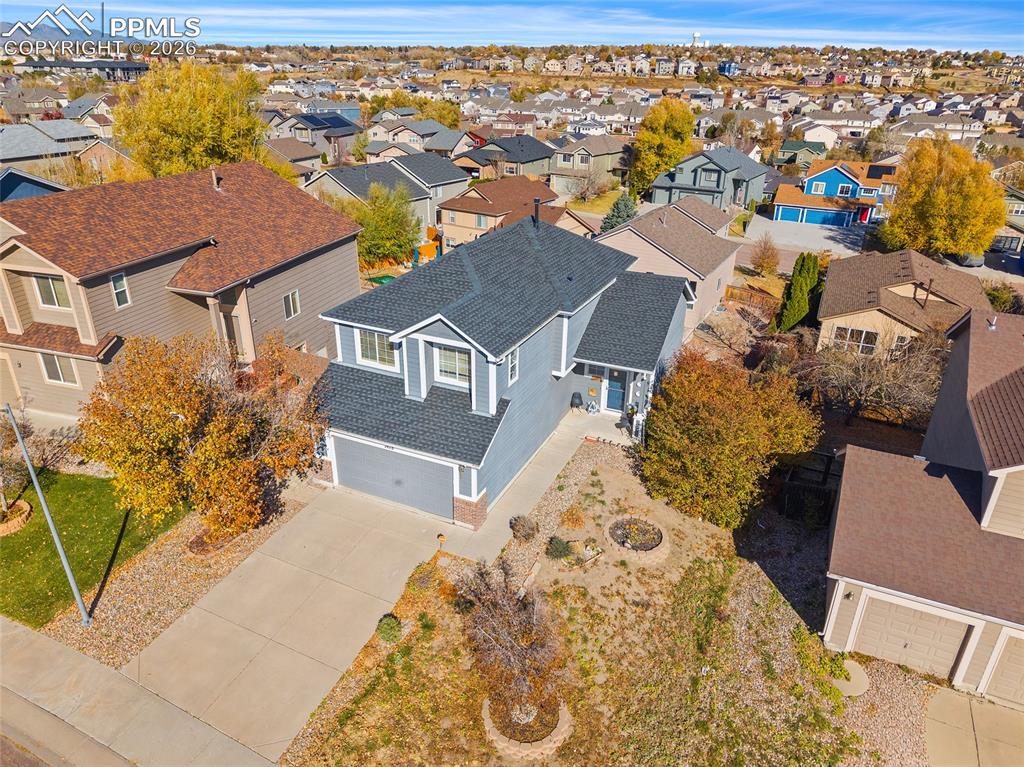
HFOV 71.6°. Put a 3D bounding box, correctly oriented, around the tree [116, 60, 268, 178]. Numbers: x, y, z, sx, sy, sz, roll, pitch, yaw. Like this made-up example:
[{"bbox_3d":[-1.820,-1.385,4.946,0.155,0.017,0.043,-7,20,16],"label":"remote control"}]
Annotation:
[{"bbox_3d":[-32.950,-24.690,73.600,14.630,16.050,14.630,12,27,22],"label":"tree"}]

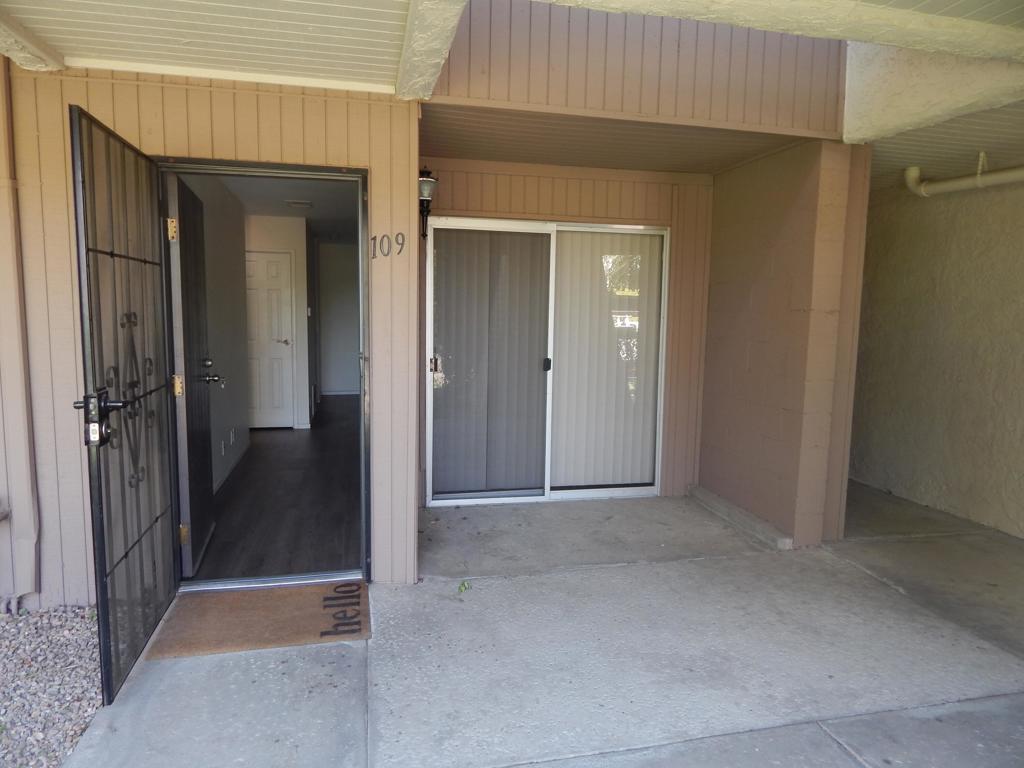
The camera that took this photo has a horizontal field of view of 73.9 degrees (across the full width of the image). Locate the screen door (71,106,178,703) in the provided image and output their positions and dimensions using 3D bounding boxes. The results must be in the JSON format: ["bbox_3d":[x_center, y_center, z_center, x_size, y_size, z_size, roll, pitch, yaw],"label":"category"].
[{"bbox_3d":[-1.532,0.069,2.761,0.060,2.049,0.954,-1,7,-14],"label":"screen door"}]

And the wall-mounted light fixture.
[{"bbox_3d":[-0.520,-1.071,4.042,0.177,0.424,0.170,0,7,-13],"label":"wall-mounted light fixture"}]

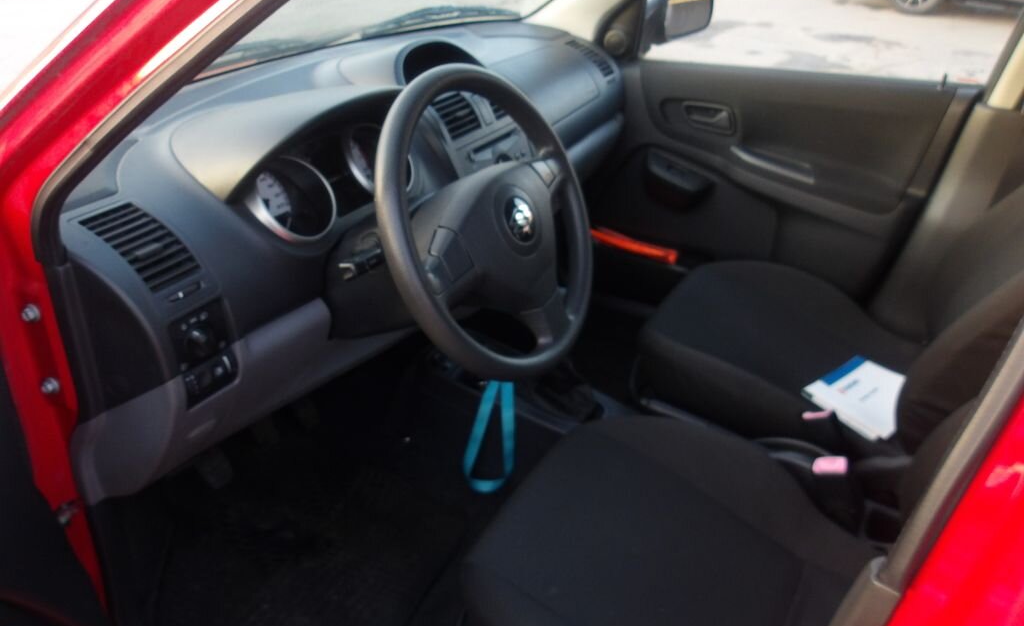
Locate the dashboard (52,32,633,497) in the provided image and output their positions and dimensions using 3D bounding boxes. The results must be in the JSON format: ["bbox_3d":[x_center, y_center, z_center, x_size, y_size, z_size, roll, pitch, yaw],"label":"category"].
[{"bbox_3d":[-0.156,-0.246,1.385,0.410,0.480,1.320,19,34,23],"label":"dashboard"}]

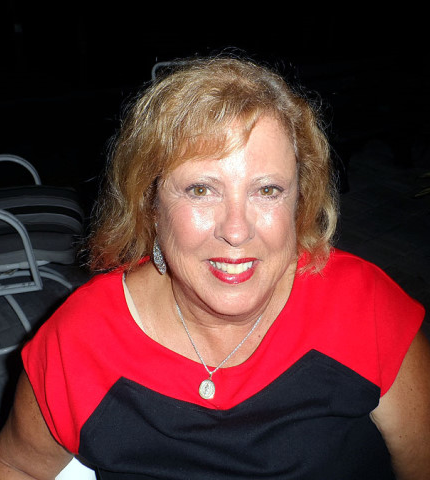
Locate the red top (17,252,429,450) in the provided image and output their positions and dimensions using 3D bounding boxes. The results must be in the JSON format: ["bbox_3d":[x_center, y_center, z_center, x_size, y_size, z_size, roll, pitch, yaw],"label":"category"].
[{"bbox_3d":[0.010,0.122,0.575,0.460,0.235,0.255,1,23,-8],"label":"red top"}]

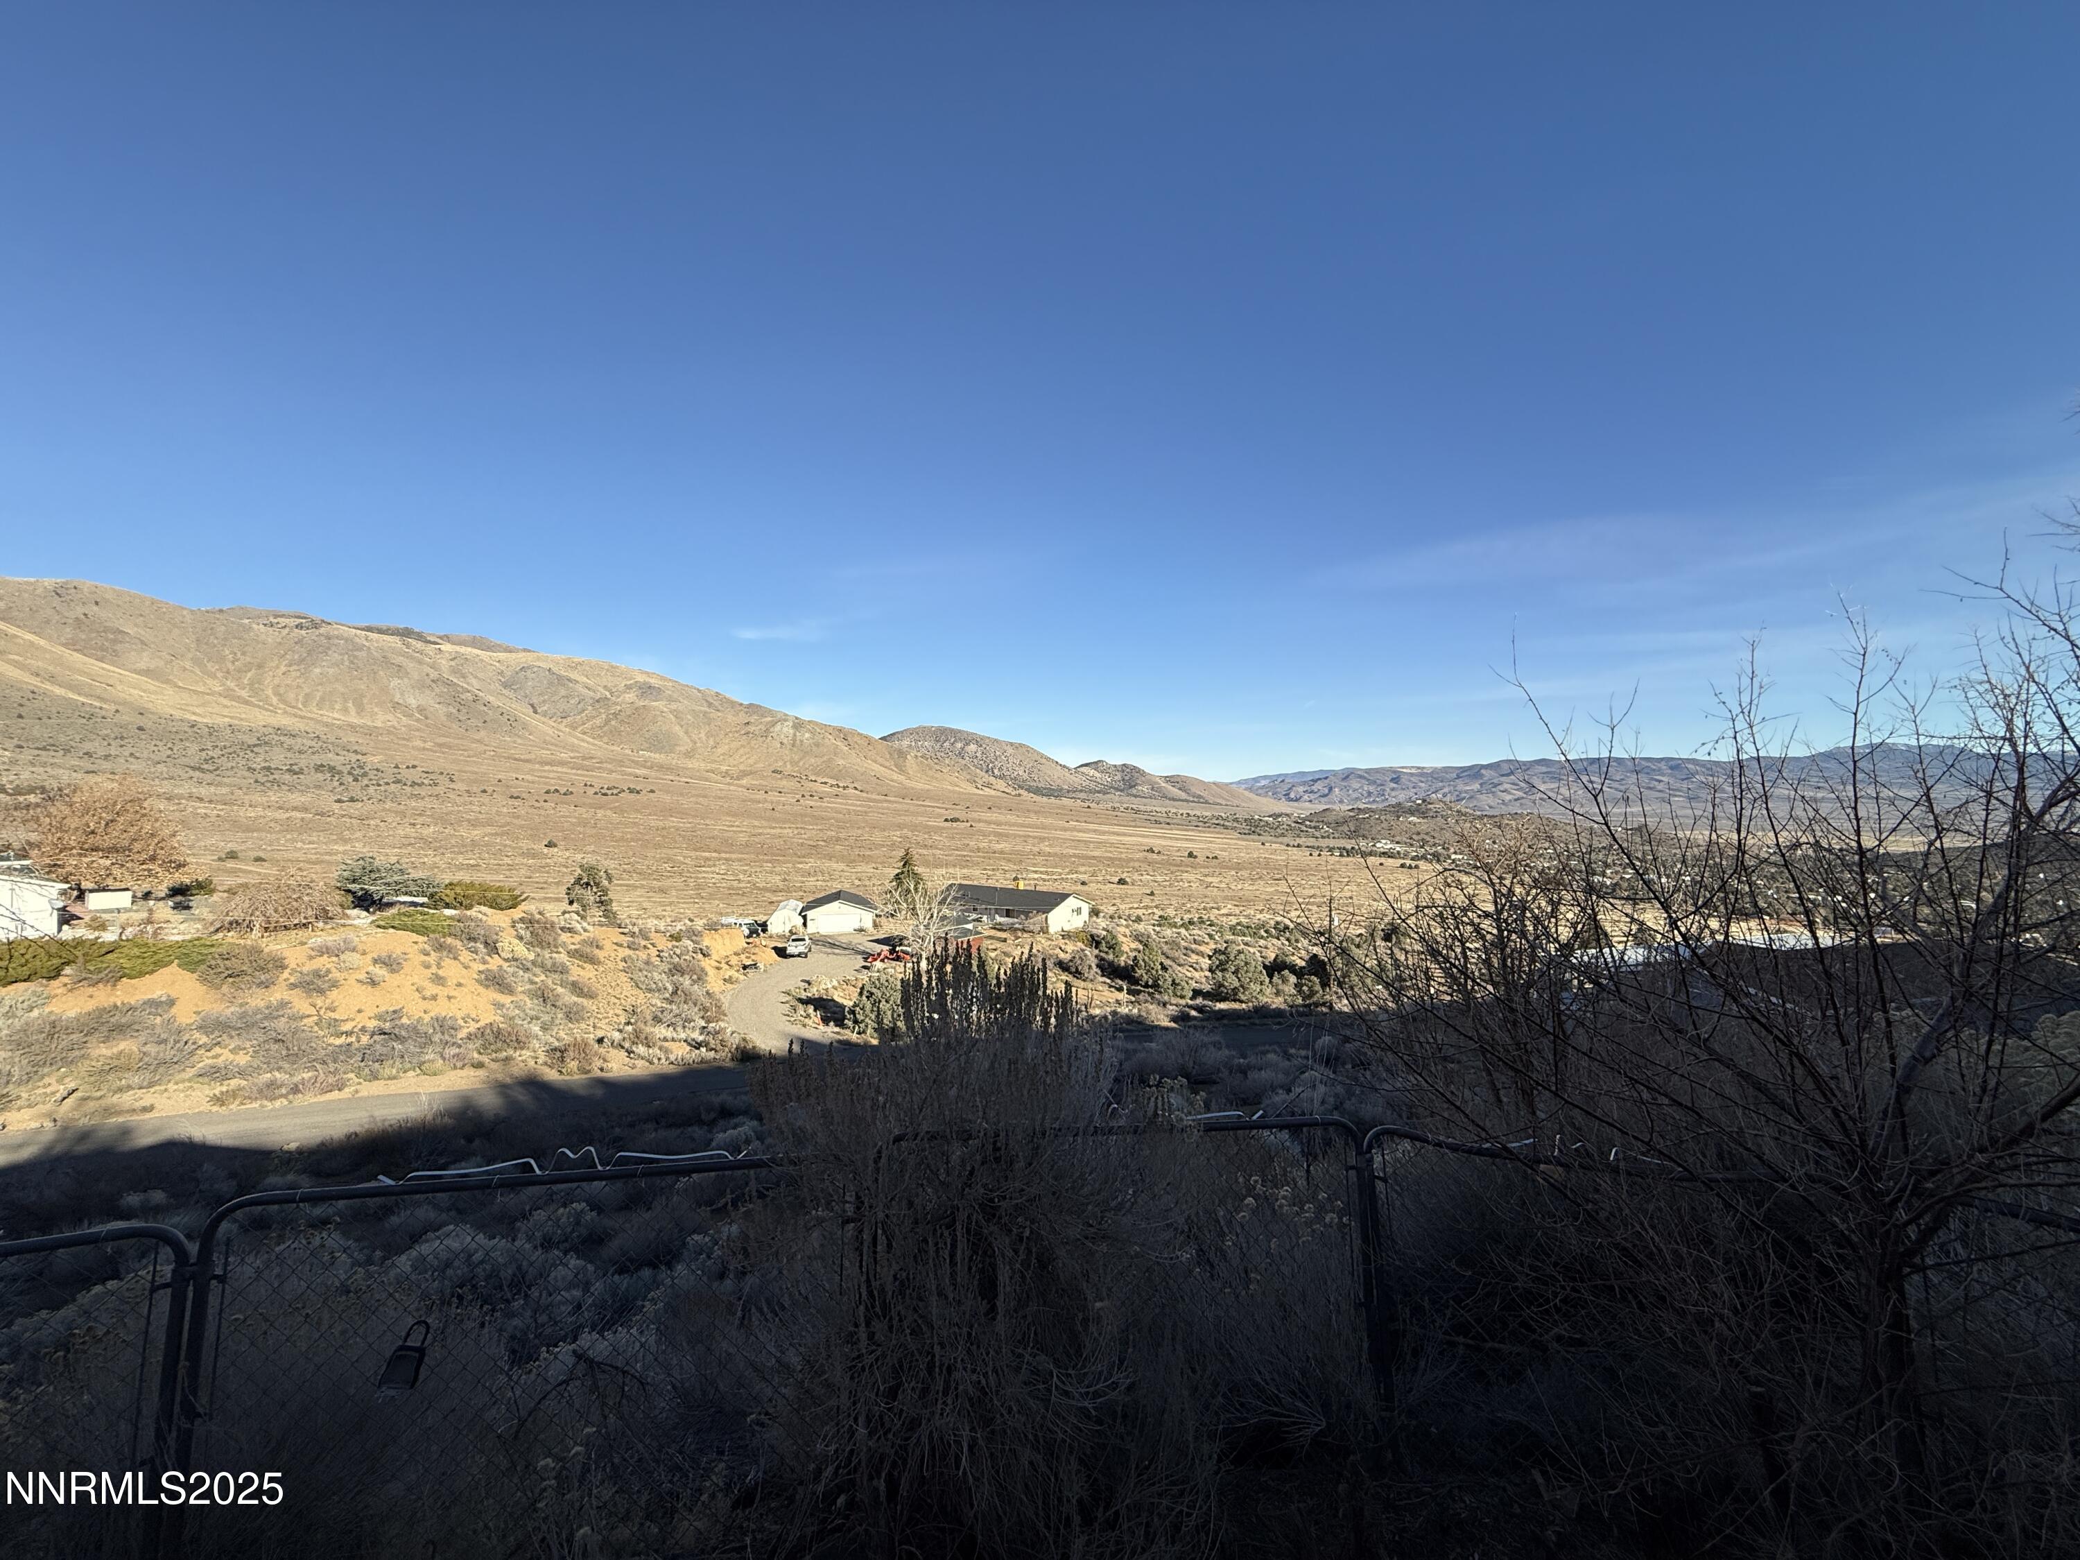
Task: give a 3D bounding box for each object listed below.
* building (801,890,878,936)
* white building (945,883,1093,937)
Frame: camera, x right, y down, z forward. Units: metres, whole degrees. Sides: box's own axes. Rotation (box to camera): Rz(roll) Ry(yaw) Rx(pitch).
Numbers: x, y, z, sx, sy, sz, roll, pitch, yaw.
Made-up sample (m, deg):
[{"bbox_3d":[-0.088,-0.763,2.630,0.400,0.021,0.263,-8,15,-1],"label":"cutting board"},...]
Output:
[{"bbox_3d":[-24.717,16.287,104.499,9.100,4.050,9.800,0,-1,-13],"label":"building"},{"bbox_3d":[-4.166,16.372,109.659,20.200,4.400,9.000,-1,-1,37],"label":"white building"}]

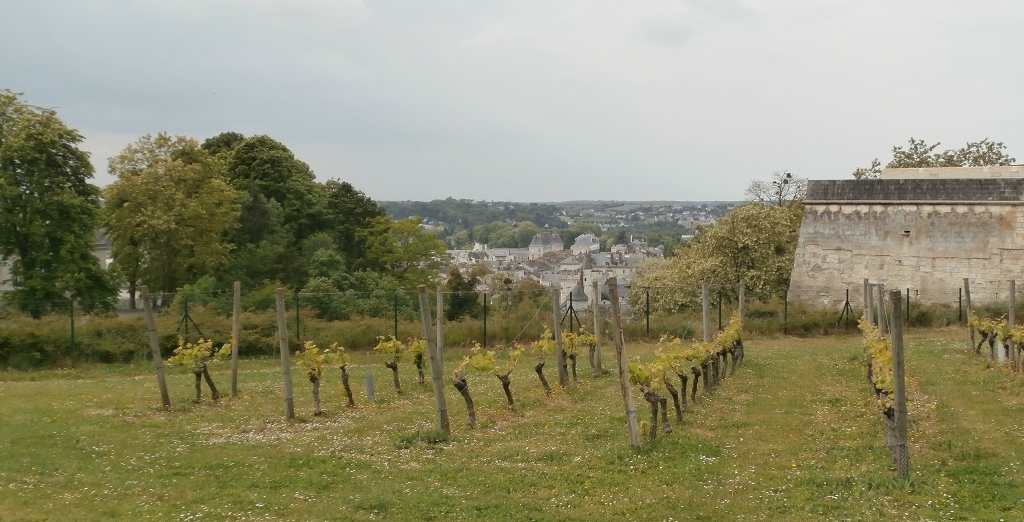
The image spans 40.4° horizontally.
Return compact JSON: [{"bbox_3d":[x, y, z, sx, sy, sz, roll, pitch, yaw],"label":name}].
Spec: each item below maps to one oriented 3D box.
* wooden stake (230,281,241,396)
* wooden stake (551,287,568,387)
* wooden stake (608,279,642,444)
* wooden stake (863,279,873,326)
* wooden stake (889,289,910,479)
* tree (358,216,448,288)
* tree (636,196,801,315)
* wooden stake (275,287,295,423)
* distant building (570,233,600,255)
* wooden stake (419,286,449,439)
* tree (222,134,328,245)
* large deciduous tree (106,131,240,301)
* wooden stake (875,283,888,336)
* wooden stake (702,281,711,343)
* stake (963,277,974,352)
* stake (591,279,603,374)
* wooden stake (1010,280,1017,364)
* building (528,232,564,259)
[{"bbox_3d":[-3.611,1.029,18.224,0.080,1.522,0.080,2,0,0],"label":"wooden stake"},{"bbox_3d":[0.681,1.083,19.922,0.092,1.471,0.092,-5,2,0],"label":"wooden stake"},{"bbox_3d":[1.043,0.956,12.909,0.085,1.618,0.085,-8,7,0],"label":"wooden stake"},{"bbox_3d":[6.866,1.096,26.834,0.083,1.519,0.083,-2,2,0],"label":"wooden stake"},{"bbox_3d":[3.057,0.983,10.953,0.088,1.520,0.088,-5,7,0],"label":"wooden stake"},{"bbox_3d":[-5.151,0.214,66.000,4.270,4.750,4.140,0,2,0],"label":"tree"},{"bbox_3d":[10.598,0.227,70.000,9.200,7.200,8.500,0,2,0],"label":"tree"},{"bbox_3d":[-2.502,1.036,15.415,0.087,1.484,0.087,-4,8,0],"label":"wooden stake"},{"bbox_3d":[47.691,-8.002,890.000,14.000,18.500,13.000,2,3,41],"label":"distant building"},{"bbox_3d":[-0.768,0.991,13.786,0.088,1.512,0.088,-9,5,0],"label":"wooden stake"},{"bbox_3d":[-12.588,-2.289,74.000,5.640,9.000,5.470,0,2,0],"label":"tree"},{"bbox_3d":[-15.140,-1.672,62.000,6.060,8.030,5.880,0,2,0],"label":"large deciduous tree"},{"bbox_3d":[4.319,1.019,16.168,0.085,1.497,0.085,-3,2,0],"label":"wooden stake"},{"bbox_3d":[2.677,1.056,19.111,0.090,1.483,0.090,-2,2,0],"label":"wooden stake"},{"bbox_3d":[9.823,1.160,29.774,0.092,1.586,0.092,-7,2,0],"label":"stake"},{"bbox_3d":[1.394,1.090,22.724,0.085,1.529,0.085,-2,2,0],"label":"stake"},{"bbox_3d":[8.907,1.113,24.738,0.088,1.535,0.088,-1,2,0],"label":"wooden stake"},{"bbox_3d":[23.326,-9.128,940.000,14.000,21.000,20.000,2,3,44],"label":"building"}]

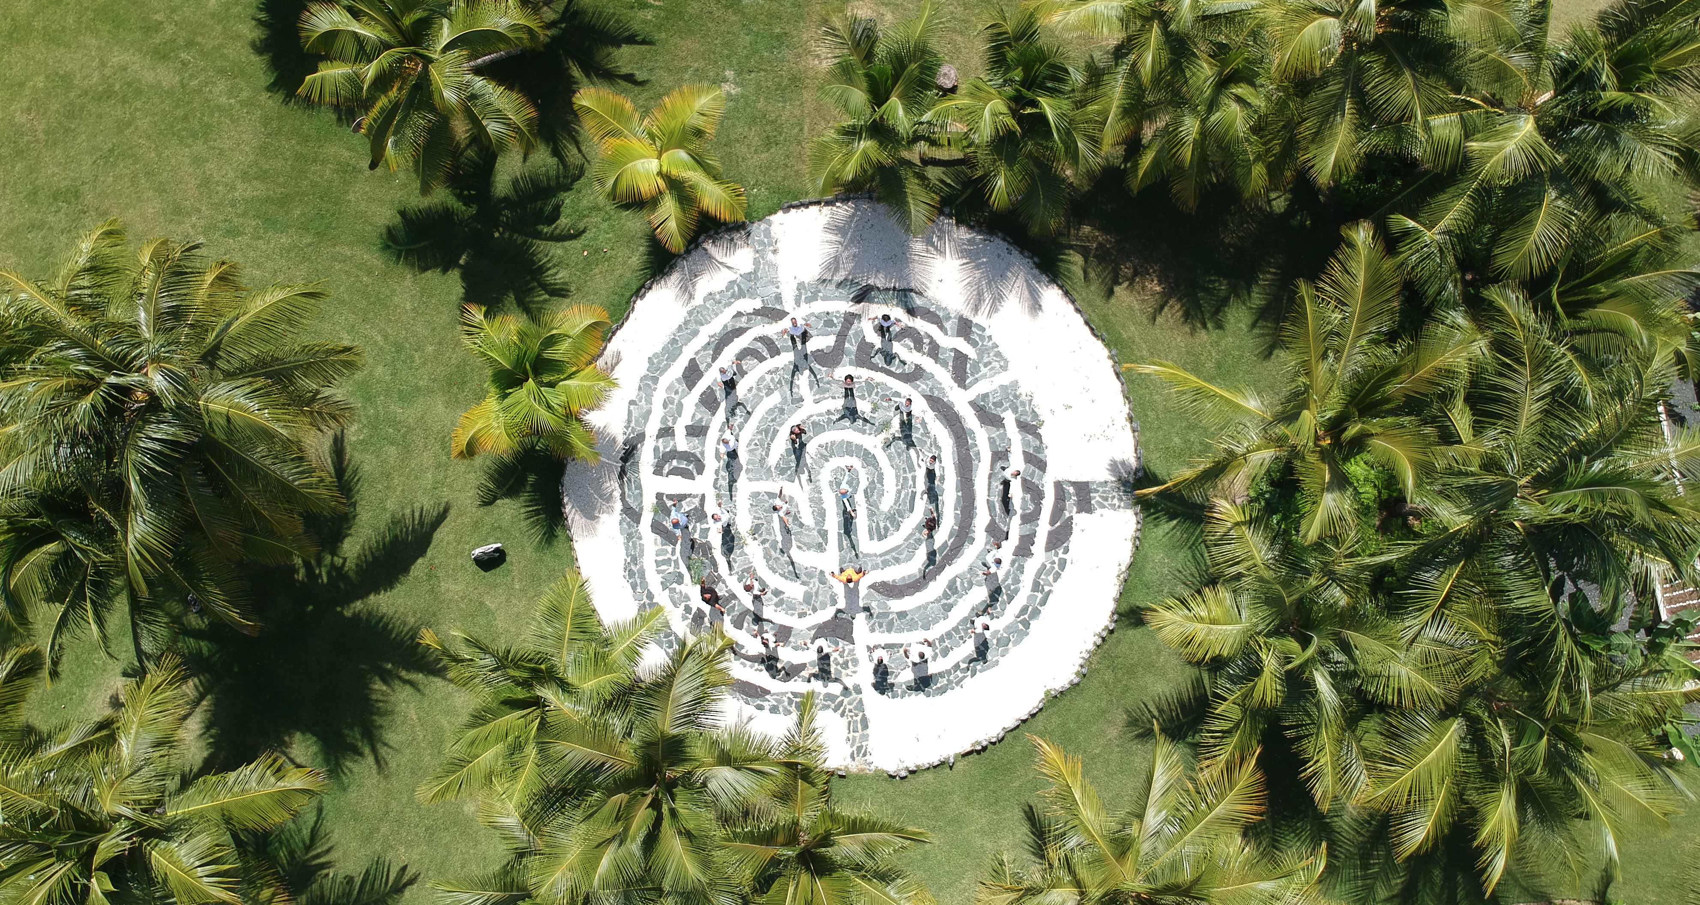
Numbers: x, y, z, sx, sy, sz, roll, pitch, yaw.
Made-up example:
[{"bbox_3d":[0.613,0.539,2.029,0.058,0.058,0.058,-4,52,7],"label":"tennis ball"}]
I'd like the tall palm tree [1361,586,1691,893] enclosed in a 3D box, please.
[{"bbox_3d":[20.041,8.544,37.398,9.800,9.000,8.950,0,85,0],"label":"tall palm tree"}]

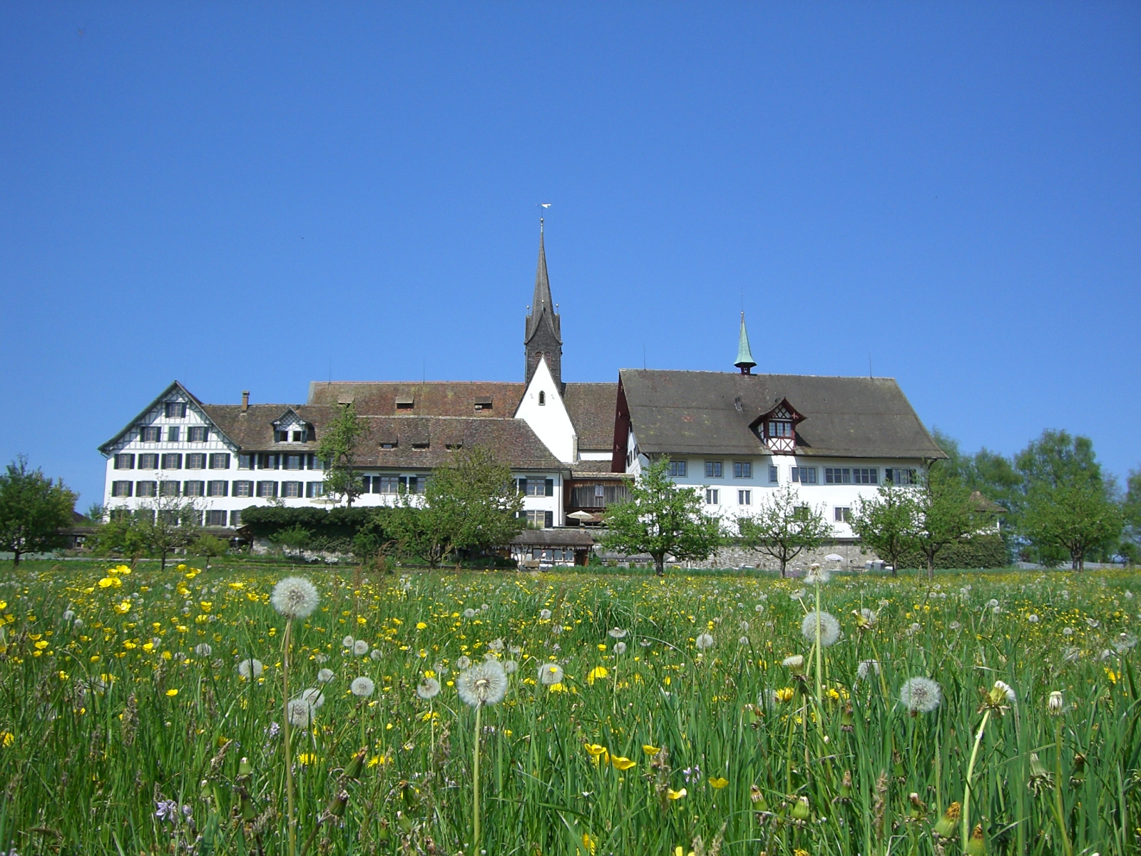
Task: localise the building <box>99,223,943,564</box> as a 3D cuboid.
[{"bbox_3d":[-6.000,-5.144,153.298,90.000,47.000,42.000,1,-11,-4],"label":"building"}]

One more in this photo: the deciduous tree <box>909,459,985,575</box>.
[{"bbox_3d":[25.845,6.341,85.749,5.126,8.089,5.126,0,-11,0],"label":"deciduous tree"}]

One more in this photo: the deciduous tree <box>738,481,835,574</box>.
[{"bbox_3d":[14.824,7.064,86.608,6.534,6.614,6.207,0,-11,0],"label":"deciduous tree"}]

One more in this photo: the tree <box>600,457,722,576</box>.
[{"bbox_3d":[6.123,5.995,84.758,8.324,8.183,7.908,0,-11,0],"label":"tree"}]

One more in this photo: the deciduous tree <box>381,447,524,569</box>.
[{"bbox_3d":[-9.197,6.225,97.903,11.218,9.745,10.096,0,-11,0],"label":"deciduous tree"}]

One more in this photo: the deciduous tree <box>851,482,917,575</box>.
[{"bbox_3d":[22.611,7.215,89.623,5.103,6.781,4.848,0,-11,0],"label":"deciduous tree"}]

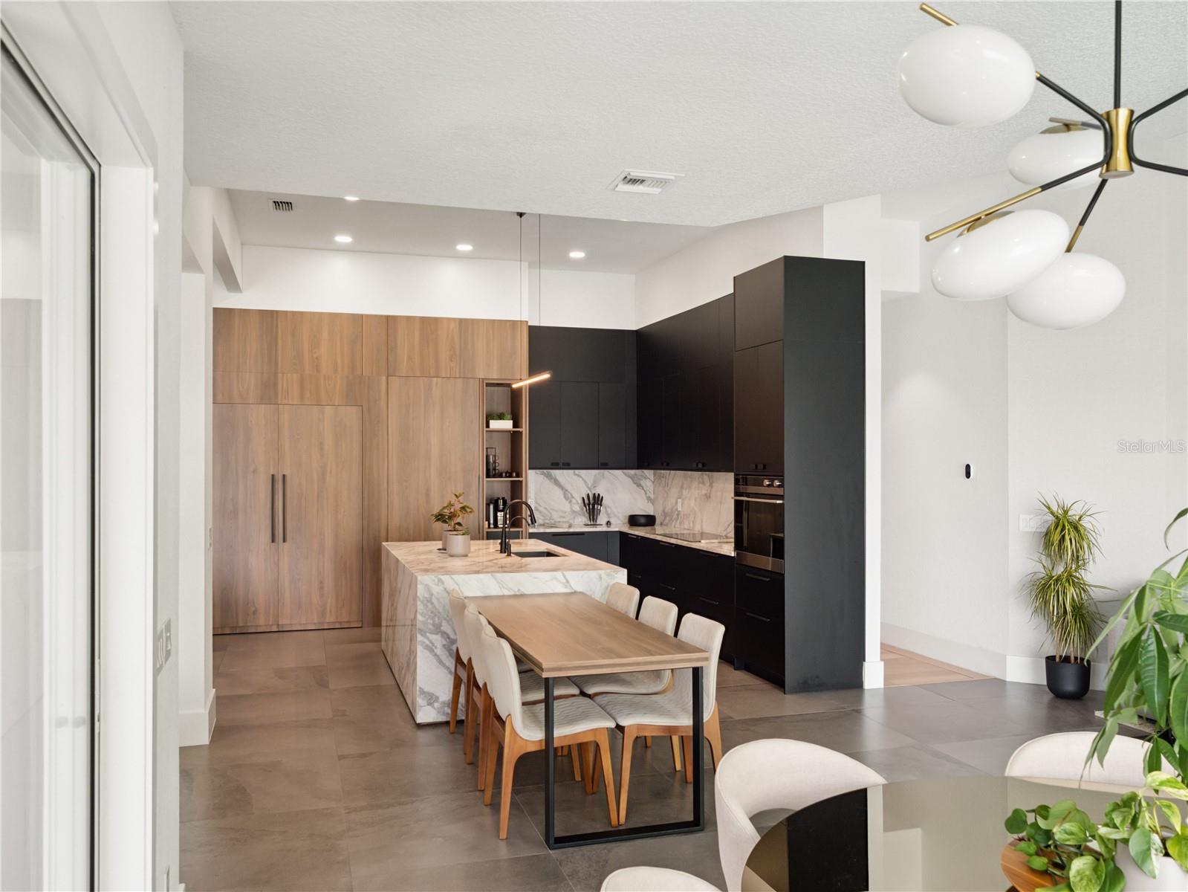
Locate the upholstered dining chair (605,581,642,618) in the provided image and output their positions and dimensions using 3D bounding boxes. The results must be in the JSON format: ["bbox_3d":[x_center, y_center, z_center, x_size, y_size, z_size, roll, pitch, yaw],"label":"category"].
[{"bbox_3d":[-0.050,1.280,5.742,0.547,0.859,0.466,0,-1,-17],"label":"upholstered dining chair"}]

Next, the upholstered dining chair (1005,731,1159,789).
[{"bbox_3d":[1.445,1.284,2.781,0.560,0.780,0.560,0,-1,21],"label":"upholstered dining chair"}]

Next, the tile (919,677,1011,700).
[{"bbox_3d":[2.743,1.738,6.833,0.733,0.015,0.498,0,-1,-17],"label":"tile"}]

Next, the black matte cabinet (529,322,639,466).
[{"bbox_3d":[-0.205,-0.510,10.586,1.331,1.534,0.335,0,-1,-17],"label":"black matte cabinet"}]

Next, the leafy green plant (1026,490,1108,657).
[{"bbox_3d":[3.288,0.927,6.691,0.530,1.156,0.480,0,-1,26],"label":"leafy green plant"}]

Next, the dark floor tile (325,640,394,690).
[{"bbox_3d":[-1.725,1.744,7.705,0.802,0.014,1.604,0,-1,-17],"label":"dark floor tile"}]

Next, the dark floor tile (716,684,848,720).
[{"bbox_3d":[1.159,1.726,6.488,0.802,0.014,0.802,0,-1,-17],"label":"dark floor tile"}]

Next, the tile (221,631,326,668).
[{"bbox_3d":[-2.735,1.754,8.263,0.802,0.015,1.555,0,-1,-17],"label":"tile"}]

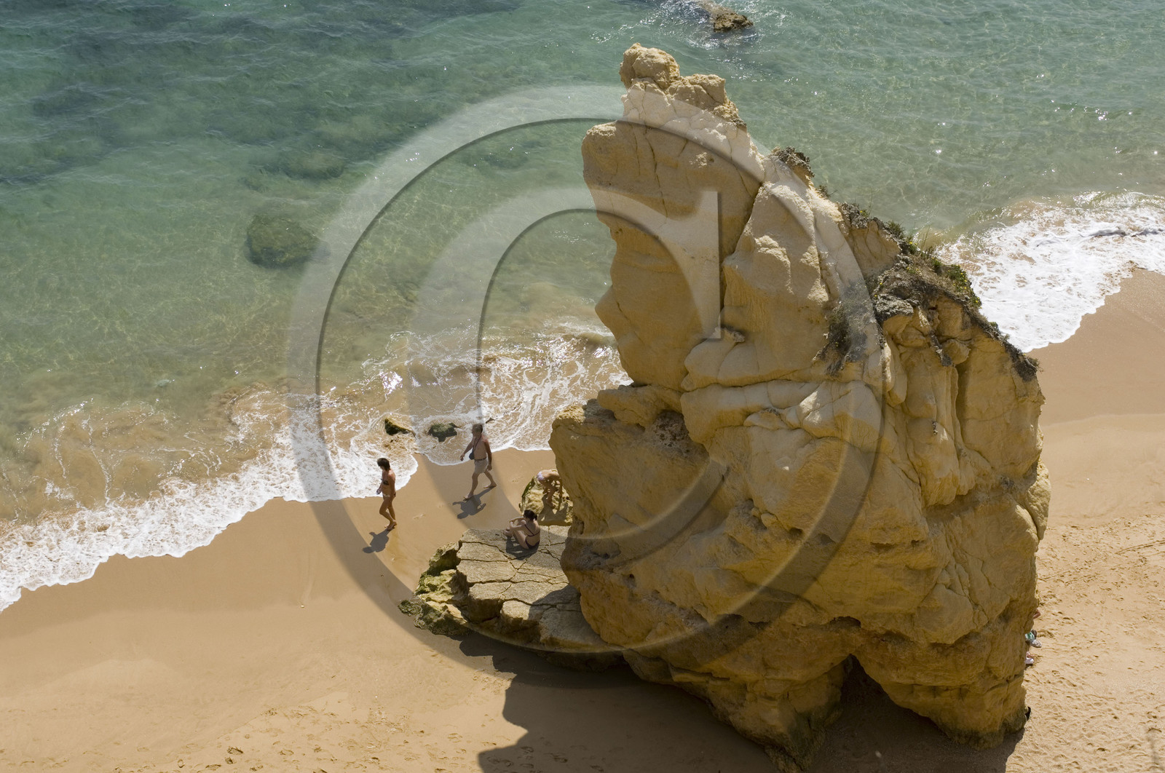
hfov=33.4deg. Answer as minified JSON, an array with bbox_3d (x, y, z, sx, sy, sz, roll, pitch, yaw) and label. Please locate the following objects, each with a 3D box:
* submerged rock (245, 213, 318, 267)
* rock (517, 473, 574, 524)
[{"bbox_3d":[-8.044,-3.913,51.751,1.950,0.800,1.700,0,31,0],"label":"submerged rock"},{"bbox_3d":[-0.655,2.329,38.936,1.300,0.750,1.150,0,31,0],"label":"rock"}]

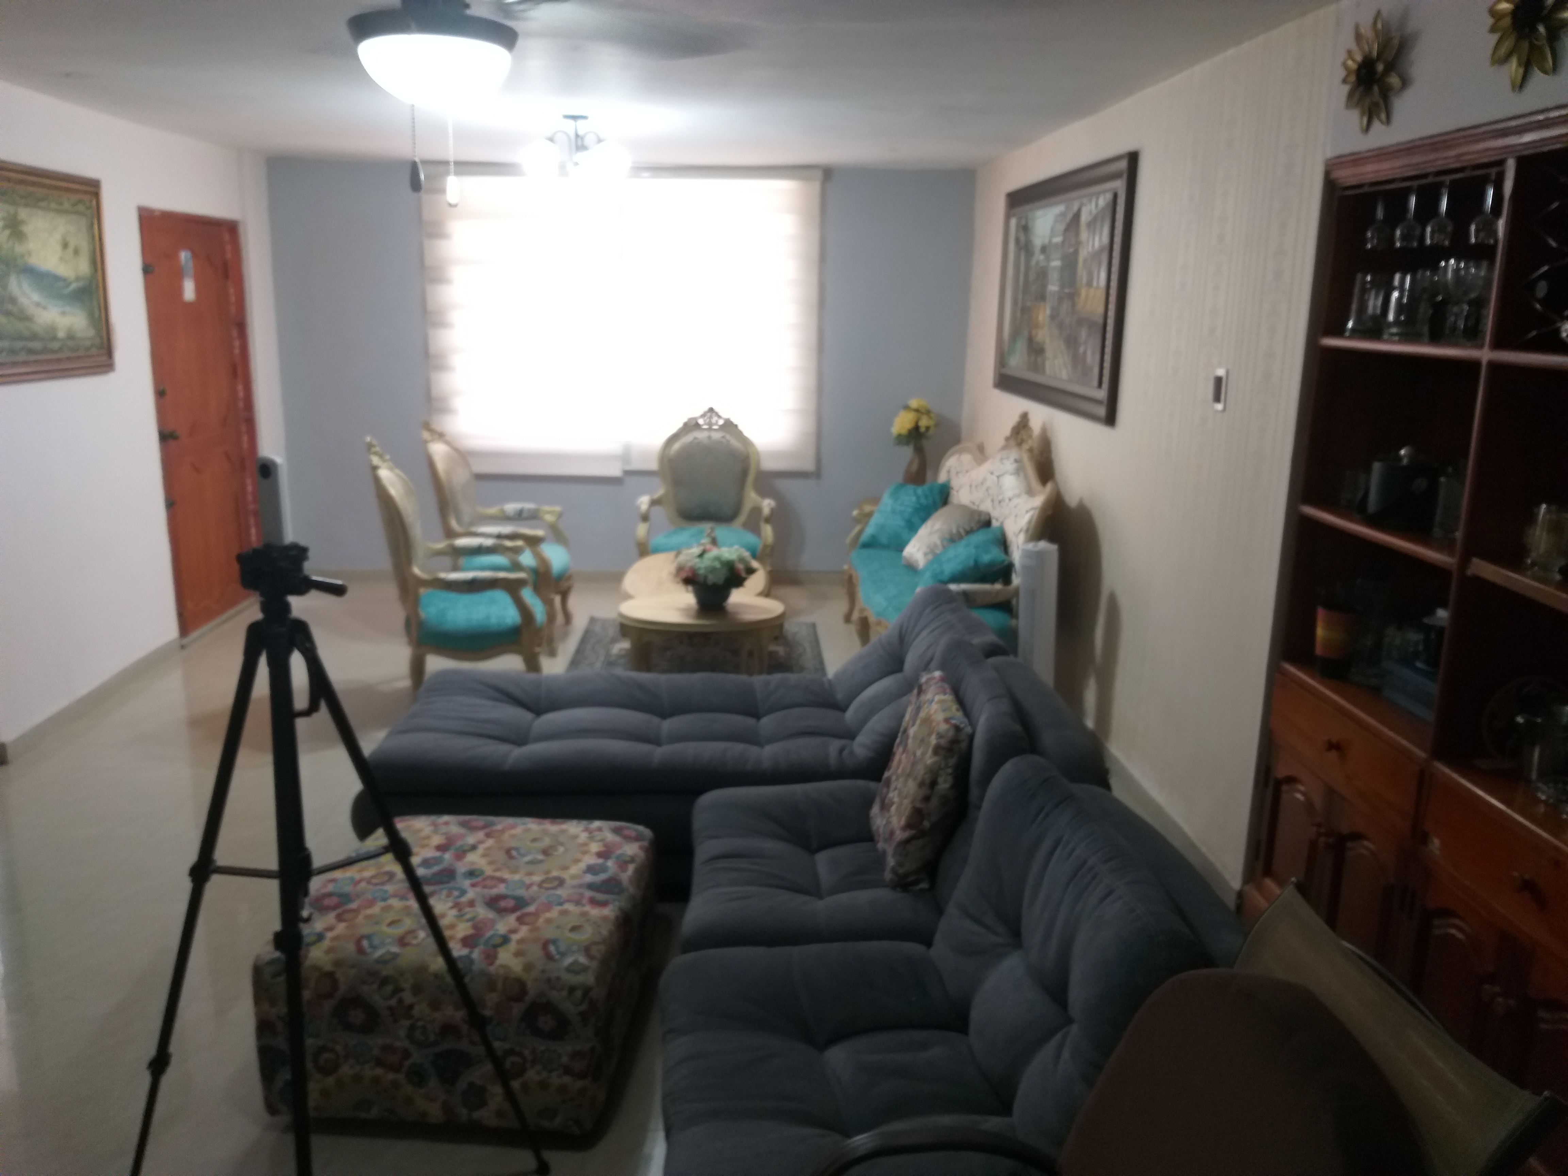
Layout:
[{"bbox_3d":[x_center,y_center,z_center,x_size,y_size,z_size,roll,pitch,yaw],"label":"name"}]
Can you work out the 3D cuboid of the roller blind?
[{"bbox_3d":[-0.894,-1.472,6.679,2.190,1.690,0.090,0,14,-4],"label":"roller blind"}]

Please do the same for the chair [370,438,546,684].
[{"bbox_3d":[-1.367,-0.088,4.955,0.700,1.060,0.630,0,14,-3],"label":"chair"}]

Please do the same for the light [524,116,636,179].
[{"bbox_3d":[-0.842,-1.776,4.772,0.450,0.260,0.450,0,14,-3],"label":"light"}]

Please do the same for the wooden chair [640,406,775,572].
[{"bbox_3d":[-0.426,-0.405,6.419,0.720,1.090,0.670,0,14,-4],"label":"wooden chair"}]

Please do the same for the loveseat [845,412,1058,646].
[{"bbox_3d":[0.738,-0.222,5.540,0.790,1.200,1.920,0,14,-4],"label":"loveseat"}]

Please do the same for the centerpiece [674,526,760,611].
[{"bbox_3d":[-0.256,-0.055,4.565,0.320,0.310,0.300,0,14,-3],"label":"centerpiece"}]

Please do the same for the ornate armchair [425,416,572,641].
[{"bbox_3d":[-1.408,-0.262,5.776,0.670,1.090,0.720,0,14,-4],"label":"ornate armchair"}]

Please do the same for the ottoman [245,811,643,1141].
[{"bbox_3d":[-0.672,0.841,2.606,0.670,0.410,0.660,1,14,1],"label":"ottoman"}]

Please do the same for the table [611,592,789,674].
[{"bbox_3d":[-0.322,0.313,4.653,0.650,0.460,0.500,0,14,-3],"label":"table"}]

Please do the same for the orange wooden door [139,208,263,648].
[{"bbox_3d":[-2.903,-0.829,5.888,0.080,2.000,1.030,0,14,-3],"label":"orange wooden door"}]

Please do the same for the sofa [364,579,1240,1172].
[{"bbox_3d":[-0.214,0.590,2.736,1.920,0.850,2.500,0,14,-3],"label":"sofa"}]

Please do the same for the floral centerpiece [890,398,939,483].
[{"bbox_3d":[0.742,-0.793,6.698,0.250,0.560,0.240,0,14,-4],"label":"floral centerpiece"}]

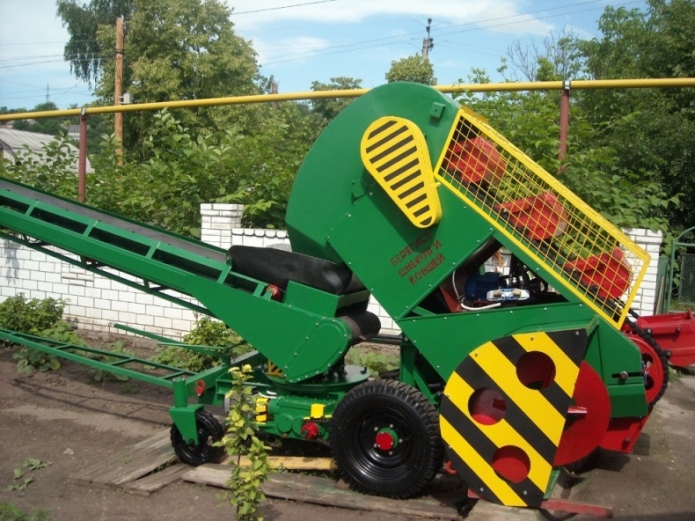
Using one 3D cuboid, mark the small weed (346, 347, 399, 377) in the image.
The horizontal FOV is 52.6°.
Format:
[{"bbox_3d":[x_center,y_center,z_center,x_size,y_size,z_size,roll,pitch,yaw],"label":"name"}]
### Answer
[{"bbox_3d":[0.240,0.970,6.750,0.480,0.280,0.400,4,5,25],"label":"small weed"}]

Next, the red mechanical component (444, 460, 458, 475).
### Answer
[{"bbox_3d":[0.617,1.229,4.170,0.085,0.085,0.050,4,5,25],"label":"red mechanical component"}]

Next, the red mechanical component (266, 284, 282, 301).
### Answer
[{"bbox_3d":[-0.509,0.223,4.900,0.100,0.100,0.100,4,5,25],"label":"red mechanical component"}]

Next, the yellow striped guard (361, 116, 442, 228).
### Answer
[{"bbox_3d":[0.359,-0.564,4.500,0.400,0.760,0.110,-23,-7,24],"label":"yellow striped guard"}]

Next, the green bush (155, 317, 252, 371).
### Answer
[{"bbox_3d":[-1.506,0.862,7.300,0.850,0.520,0.700,4,5,25],"label":"green bush"}]

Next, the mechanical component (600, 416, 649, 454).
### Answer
[{"bbox_3d":[1.676,1.059,4.250,0.260,0.220,0.180,4,5,25],"label":"mechanical component"}]

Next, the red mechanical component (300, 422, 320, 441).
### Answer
[{"bbox_3d":[-0.249,1.113,4.600,0.110,0.115,0.100,4,5,25],"label":"red mechanical component"}]

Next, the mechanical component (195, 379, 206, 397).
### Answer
[{"bbox_3d":[-0.942,0.813,4.500,0.075,0.115,0.040,4,5,25],"label":"mechanical component"}]

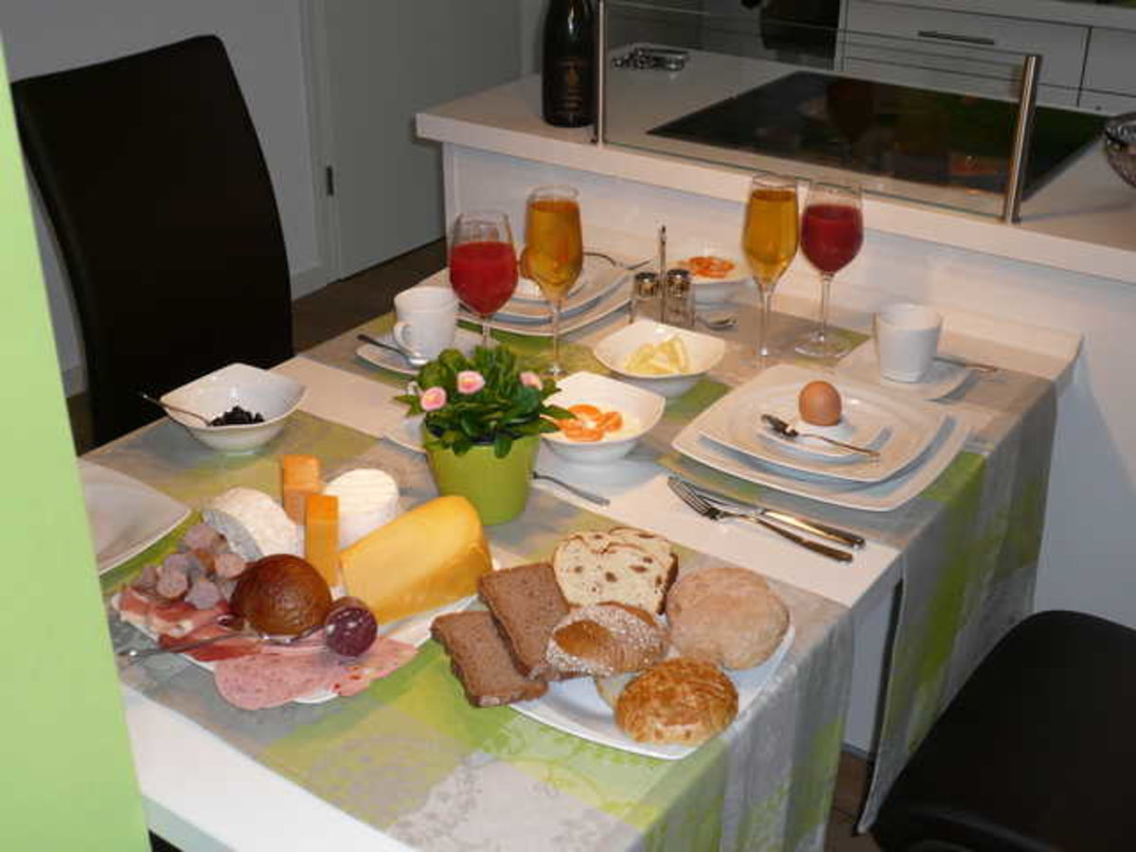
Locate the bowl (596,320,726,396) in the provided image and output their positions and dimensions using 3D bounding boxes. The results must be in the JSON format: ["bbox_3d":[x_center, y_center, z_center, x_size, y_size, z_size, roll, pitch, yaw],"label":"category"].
[{"bbox_3d":[0.110,-0.074,1.644,0.122,0.056,0.122,18,32,30],"label":"bowl"}]

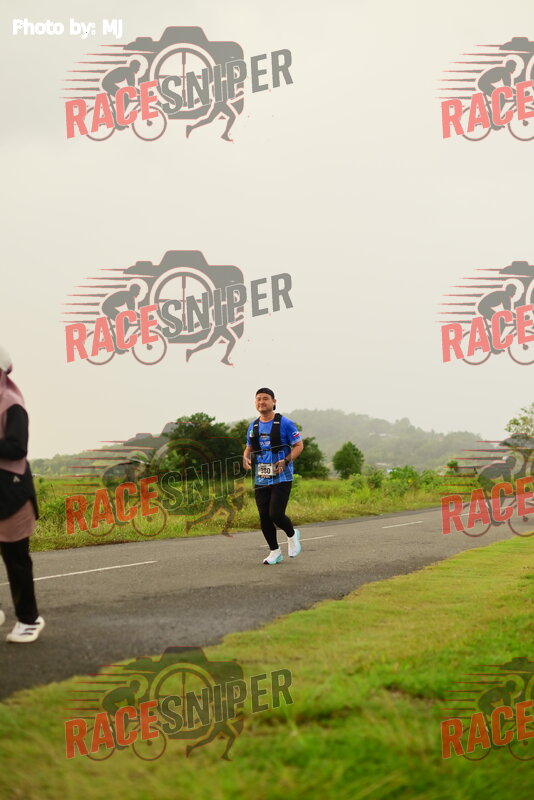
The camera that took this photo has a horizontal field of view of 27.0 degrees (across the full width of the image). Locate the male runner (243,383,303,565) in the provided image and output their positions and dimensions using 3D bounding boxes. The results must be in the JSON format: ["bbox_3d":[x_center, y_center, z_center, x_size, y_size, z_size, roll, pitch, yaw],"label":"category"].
[{"bbox_3d":[0.061,0.723,10.500,0.550,1.660,0.500,-2,-4,25],"label":"male runner"}]

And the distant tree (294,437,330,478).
[{"bbox_3d":[3.440,4.590,88.000,2.850,3.480,2.850,0,-4,0],"label":"distant tree"}]

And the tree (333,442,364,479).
[{"bbox_3d":[6.450,4.830,88.000,2.530,3.010,2.530,0,-4,0],"label":"tree"}]

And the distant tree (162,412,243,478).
[{"bbox_3d":[-4.285,3.138,75.000,5.400,4.500,4.800,0,-4,0],"label":"distant tree"}]

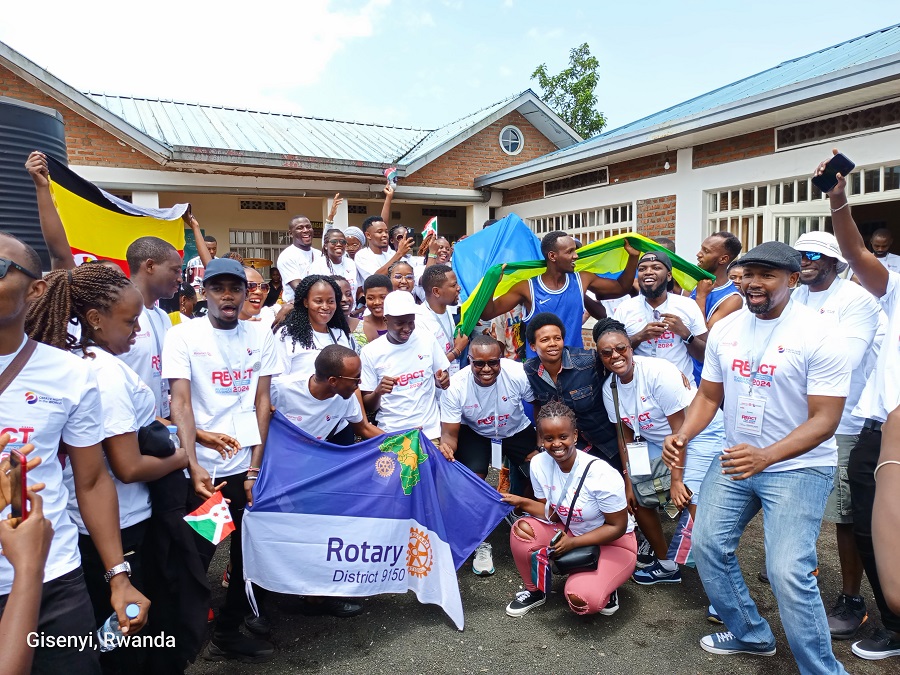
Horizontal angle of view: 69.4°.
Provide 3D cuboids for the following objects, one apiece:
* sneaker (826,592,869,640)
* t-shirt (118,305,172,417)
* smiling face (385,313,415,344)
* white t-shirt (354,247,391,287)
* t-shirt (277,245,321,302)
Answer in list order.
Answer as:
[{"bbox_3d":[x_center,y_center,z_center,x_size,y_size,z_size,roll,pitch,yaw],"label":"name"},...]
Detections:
[{"bbox_3d":[1.806,1.244,2.949,0.300,0.130,0.110,-5,7,-43],"label":"sneaker"},{"bbox_3d":[-1.276,0.177,2.680,0.280,0.670,0.460,2,6,30],"label":"t-shirt"},{"bbox_3d":[-0.276,-0.056,3.620,0.155,0.190,0.160,-4,25,-25],"label":"smiling face"},{"bbox_3d":[-0.541,-0.351,4.850,0.480,0.660,0.280,-3,5,-27],"label":"white t-shirt"},{"bbox_3d":[-1.089,-0.366,4.850,0.470,0.660,0.270,-4,6,-32],"label":"t-shirt"}]

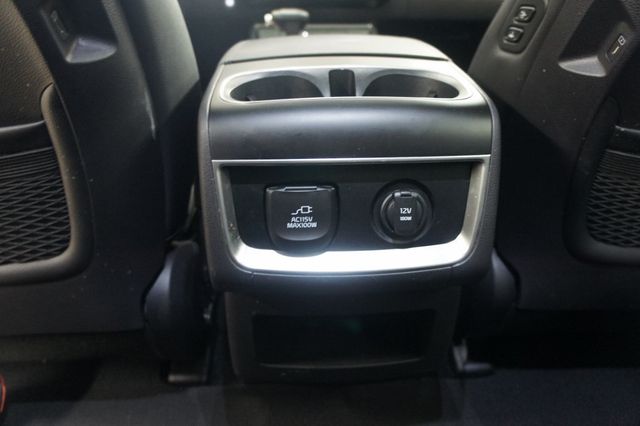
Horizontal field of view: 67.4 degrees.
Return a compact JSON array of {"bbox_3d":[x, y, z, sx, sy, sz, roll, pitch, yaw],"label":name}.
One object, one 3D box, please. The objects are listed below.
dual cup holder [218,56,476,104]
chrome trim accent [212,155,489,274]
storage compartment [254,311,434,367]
[{"bbox_3d":[0.019,-0.105,0.410,0.194,0.018,0.109,-2,33,-3],"label":"dual cup holder"},{"bbox_3d":[0.024,-0.002,0.395,0.212,0.094,0.032,-2,17,-3],"label":"chrome trim accent"},{"bbox_3d":[0.021,0.102,0.486,0.165,0.057,0.080,-2,24,-3],"label":"storage compartment"}]

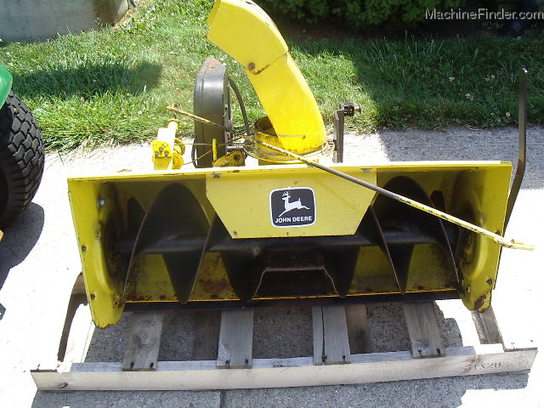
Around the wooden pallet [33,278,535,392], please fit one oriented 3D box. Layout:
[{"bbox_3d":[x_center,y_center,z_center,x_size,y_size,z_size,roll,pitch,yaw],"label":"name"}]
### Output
[{"bbox_3d":[0.021,0.197,1.813,1.295,0.100,0.711,-3,42,1],"label":"wooden pallet"}]

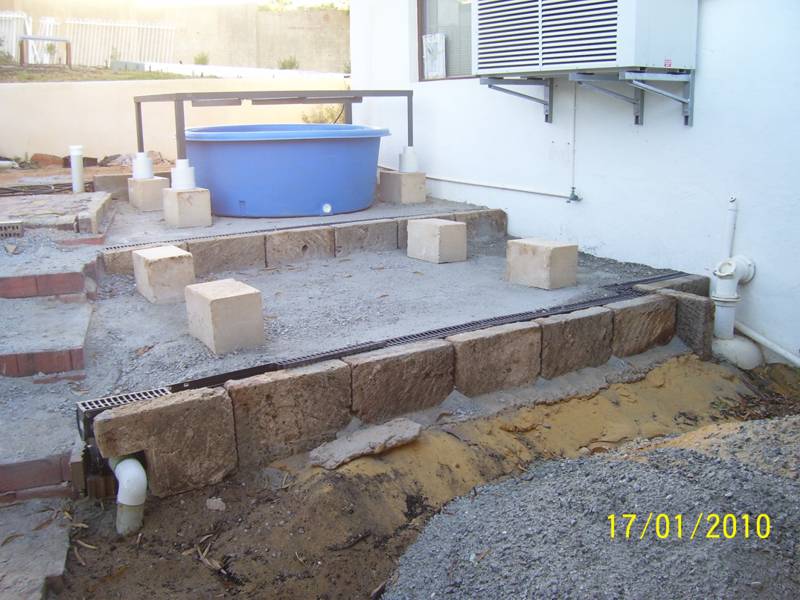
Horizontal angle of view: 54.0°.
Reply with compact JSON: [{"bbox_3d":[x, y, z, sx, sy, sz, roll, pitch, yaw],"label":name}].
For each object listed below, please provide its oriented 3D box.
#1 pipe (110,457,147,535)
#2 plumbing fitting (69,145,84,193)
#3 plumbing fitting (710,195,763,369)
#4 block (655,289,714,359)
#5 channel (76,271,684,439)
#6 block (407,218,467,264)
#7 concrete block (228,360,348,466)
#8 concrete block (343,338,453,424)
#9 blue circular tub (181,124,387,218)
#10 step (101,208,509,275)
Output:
[{"bbox_3d":[-0.955,0.687,2.760,0.107,0.268,0.175,-10,17,-31],"label":"pipe"},{"bbox_3d":[-2.587,-1.044,6.292,0.108,0.400,0.108,-10,17,-32],"label":"plumbing fitting"},{"bbox_3d":[1.907,-0.107,4.389,0.240,0.940,0.260,-10,16,-31],"label":"plumbing fitting"},{"bbox_3d":[1.592,0.135,4.400,0.100,0.345,0.310,-10,16,-31],"label":"block"},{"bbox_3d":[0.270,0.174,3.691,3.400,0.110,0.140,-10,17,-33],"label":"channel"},{"bbox_3d":[0.256,-0.407,5.385,0.232,0.246,0.358,-10,17,-33],"label":"block"},{"bbox_3d":[-0.448,0.451,3.153,0.500,0.340,0.120,-10,17,-31],"label":"concrete block"},{"bbox_3d":[0.004,0.356,3.392,0.510,0.295,0.105,-10,16,-31],"label":"concrete block"},{"bbox_3d":[-0.912,-1.087,6.420,1.690,0.638,1.690,-1,14,0],"label":"blue circular tub"},{"bbox_3d":[-0.479,-0.395,5.336,2.970,0.205,0.150,-10,16,-31],"label":"step"}]

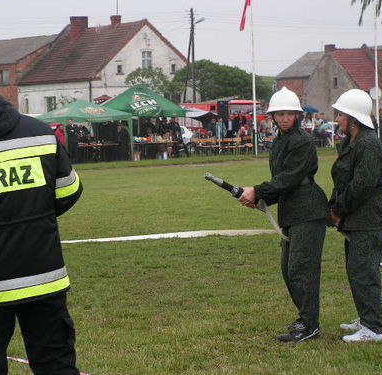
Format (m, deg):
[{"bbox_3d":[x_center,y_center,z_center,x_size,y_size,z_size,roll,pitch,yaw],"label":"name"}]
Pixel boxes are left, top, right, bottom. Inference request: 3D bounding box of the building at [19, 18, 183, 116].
[{"bbox_3d":[-6.234,-8.334,130.516,9.300,8.800,12.000,-3,3,-30],"label":"building"}]

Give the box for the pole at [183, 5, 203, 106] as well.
[{"bbox_3d":[0.066,-7.292,112.000,1.450,9.000,0.600,-1,2,0],"label":"pole"}]

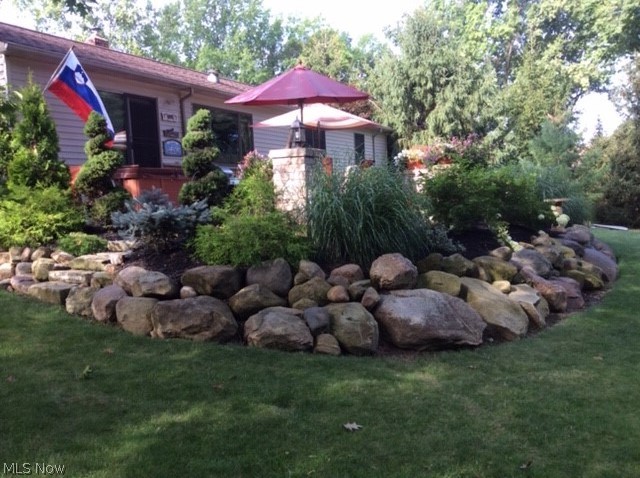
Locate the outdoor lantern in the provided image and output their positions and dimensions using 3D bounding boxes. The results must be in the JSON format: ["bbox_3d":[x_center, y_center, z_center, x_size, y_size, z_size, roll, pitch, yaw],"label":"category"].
[{"bbox_3d":[-0.332,-1.643,9.400,0.240,0.440,0.240,-1,5,23],"label":"outdoor lantern"}]

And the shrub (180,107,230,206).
[{"bbox_3d":[-1.744,-1.155,9.200,0.770,1.600,0.770,-4,5,-10],"label":"shrub"}]

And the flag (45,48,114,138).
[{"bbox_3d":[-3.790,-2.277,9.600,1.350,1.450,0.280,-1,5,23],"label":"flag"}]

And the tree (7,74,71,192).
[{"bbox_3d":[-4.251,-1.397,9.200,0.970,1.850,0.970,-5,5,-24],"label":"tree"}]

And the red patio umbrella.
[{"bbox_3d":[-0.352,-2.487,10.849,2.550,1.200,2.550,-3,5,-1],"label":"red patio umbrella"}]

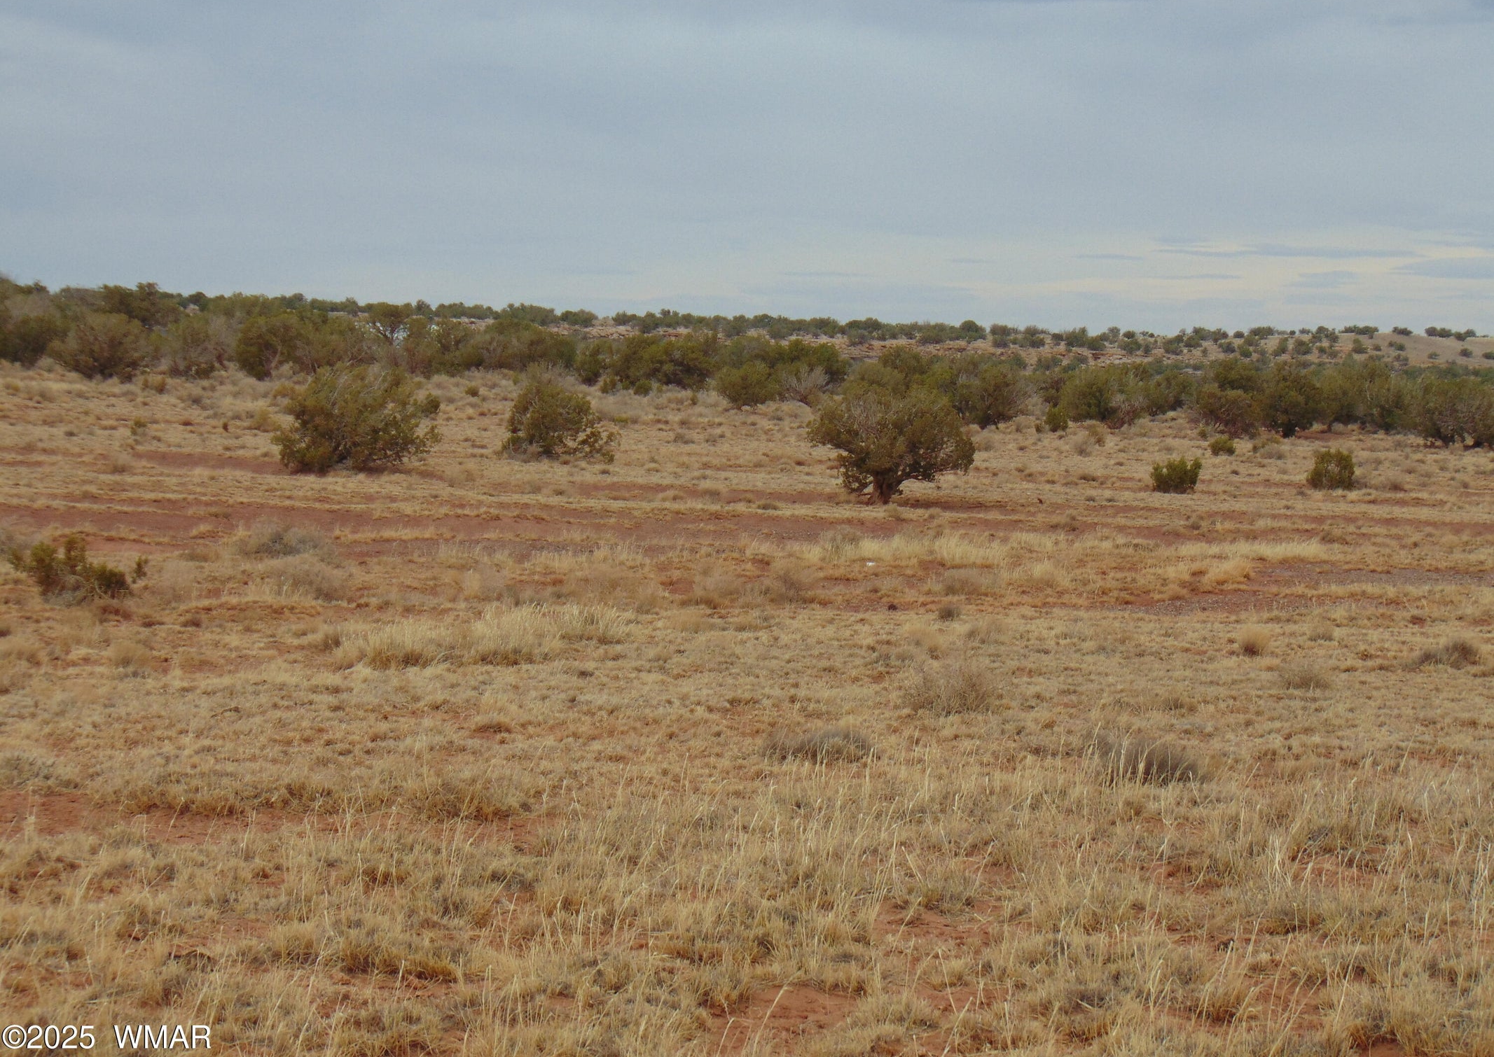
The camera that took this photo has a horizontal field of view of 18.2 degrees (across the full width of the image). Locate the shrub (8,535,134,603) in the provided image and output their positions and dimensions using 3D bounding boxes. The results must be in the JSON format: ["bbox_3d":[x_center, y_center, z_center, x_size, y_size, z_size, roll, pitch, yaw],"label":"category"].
[{"bbox_3d":[-5.939,0.359,41.000,1.129,0.606,0.903,1,2,0],"label":"shrub"}]

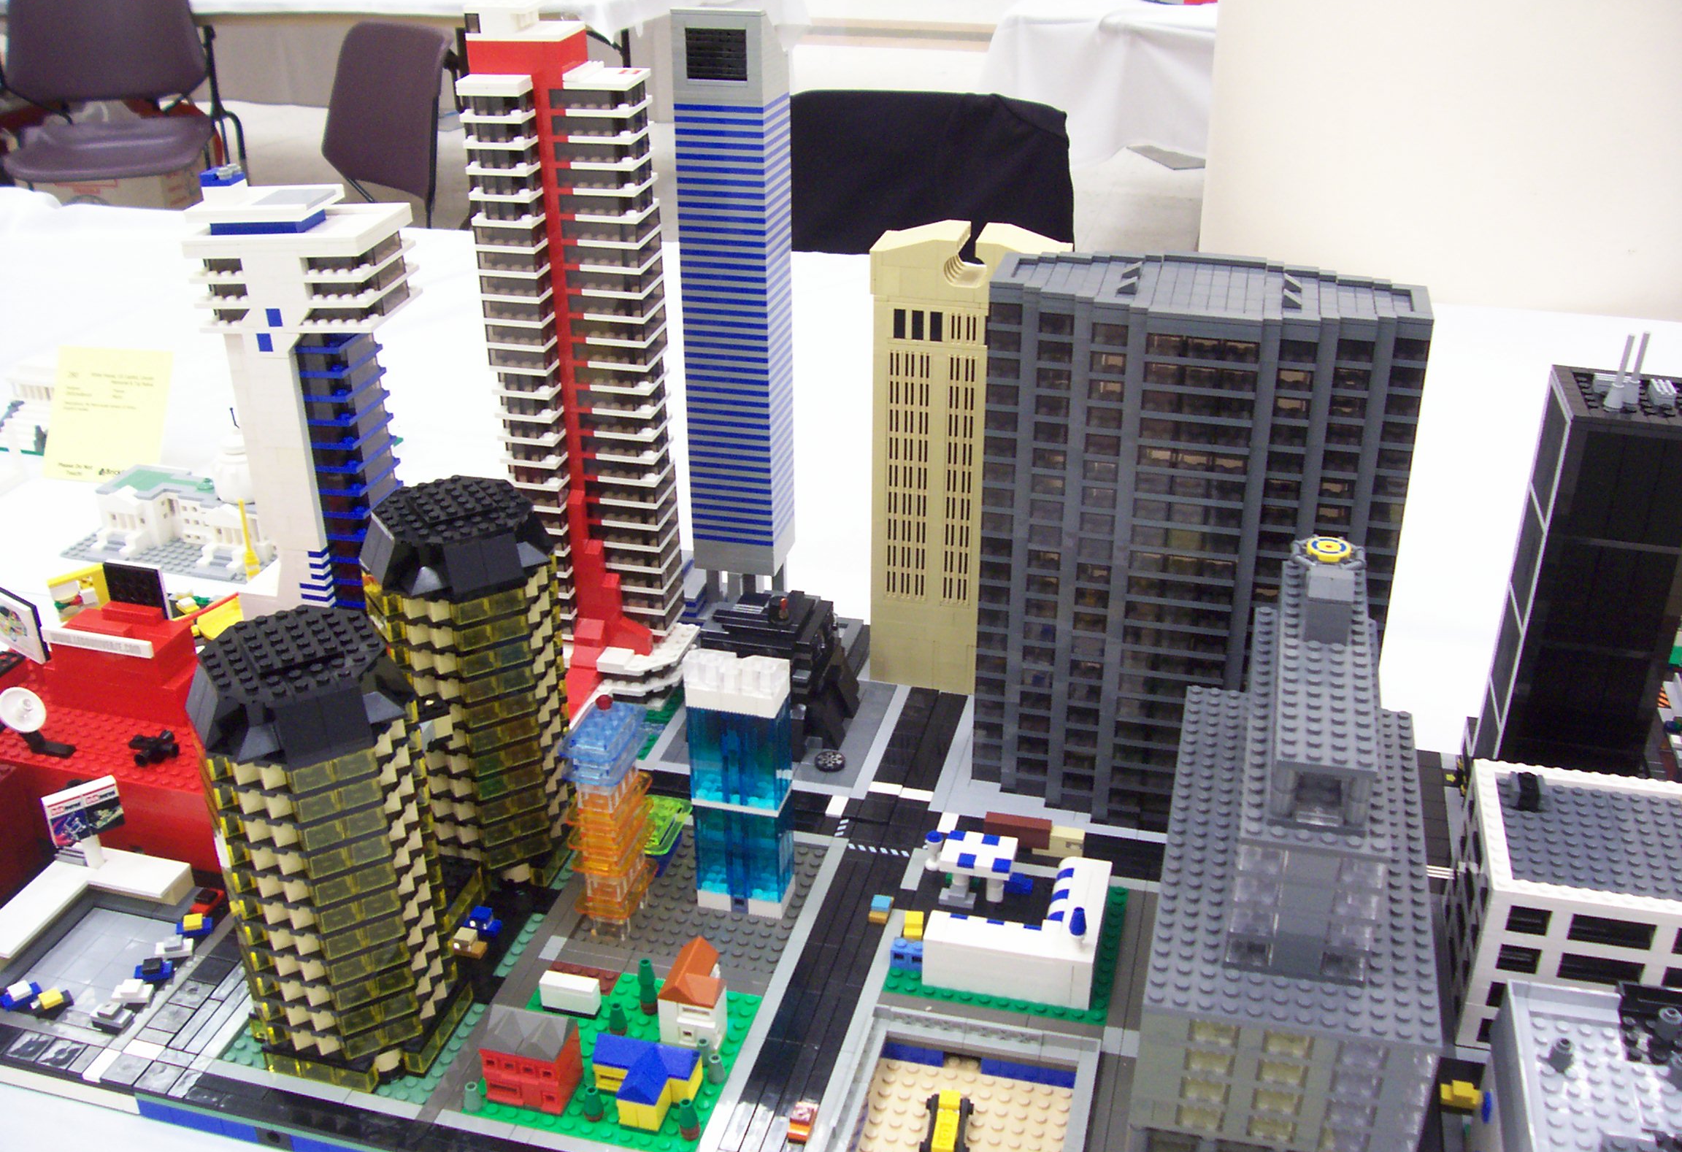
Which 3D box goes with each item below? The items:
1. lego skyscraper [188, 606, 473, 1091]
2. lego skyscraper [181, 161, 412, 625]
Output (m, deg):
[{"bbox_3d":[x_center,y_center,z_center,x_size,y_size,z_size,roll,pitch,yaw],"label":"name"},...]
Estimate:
[{"bbox_3d":[-0.201,0.108,0.653,0.078,0.185,0.077,6,27,13],"label":"lego skyscraper"},{"bbox_3d":[-0.265,-0.063,0.863,0.091,0.308,0.069,2,27,5],"label":"lego skyscraper"}]

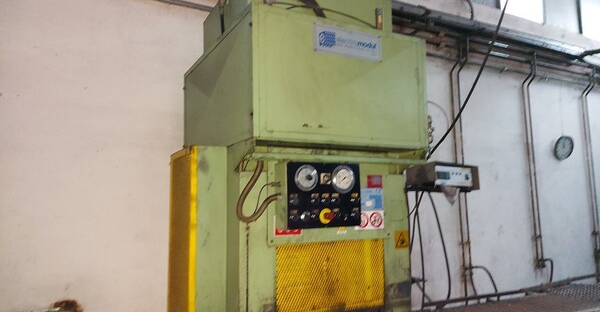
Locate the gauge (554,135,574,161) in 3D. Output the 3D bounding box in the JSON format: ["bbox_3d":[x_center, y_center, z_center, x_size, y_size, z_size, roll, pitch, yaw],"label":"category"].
[{"bbox_3d":[3.062,-0.087,4.816,0.300,0.300,0.050,3,-8,-28],"label":"gauge"}]

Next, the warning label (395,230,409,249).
[{"bbox_3d":[0.495,0.406,2.010,0.086,0.088,0.006,3,-8,-28],"label":"warning label"}]

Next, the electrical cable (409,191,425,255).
[{"bbox_3d":[0.601,0.341,2.122,0.120,0.320,0.080,3,-8,-28],"label":"electrical cable"}]

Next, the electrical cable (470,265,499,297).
[{"bbox_3d":[1.673,1.137,3.754,0.320,0.320,0.060,3,-8,-28],"label":"electrical cable"}]

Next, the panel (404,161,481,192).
[{"bbox_3d":[0.719,0.107,2.092,0.306,0.115,0.210,3,-8,-28],"label":"panel"}]

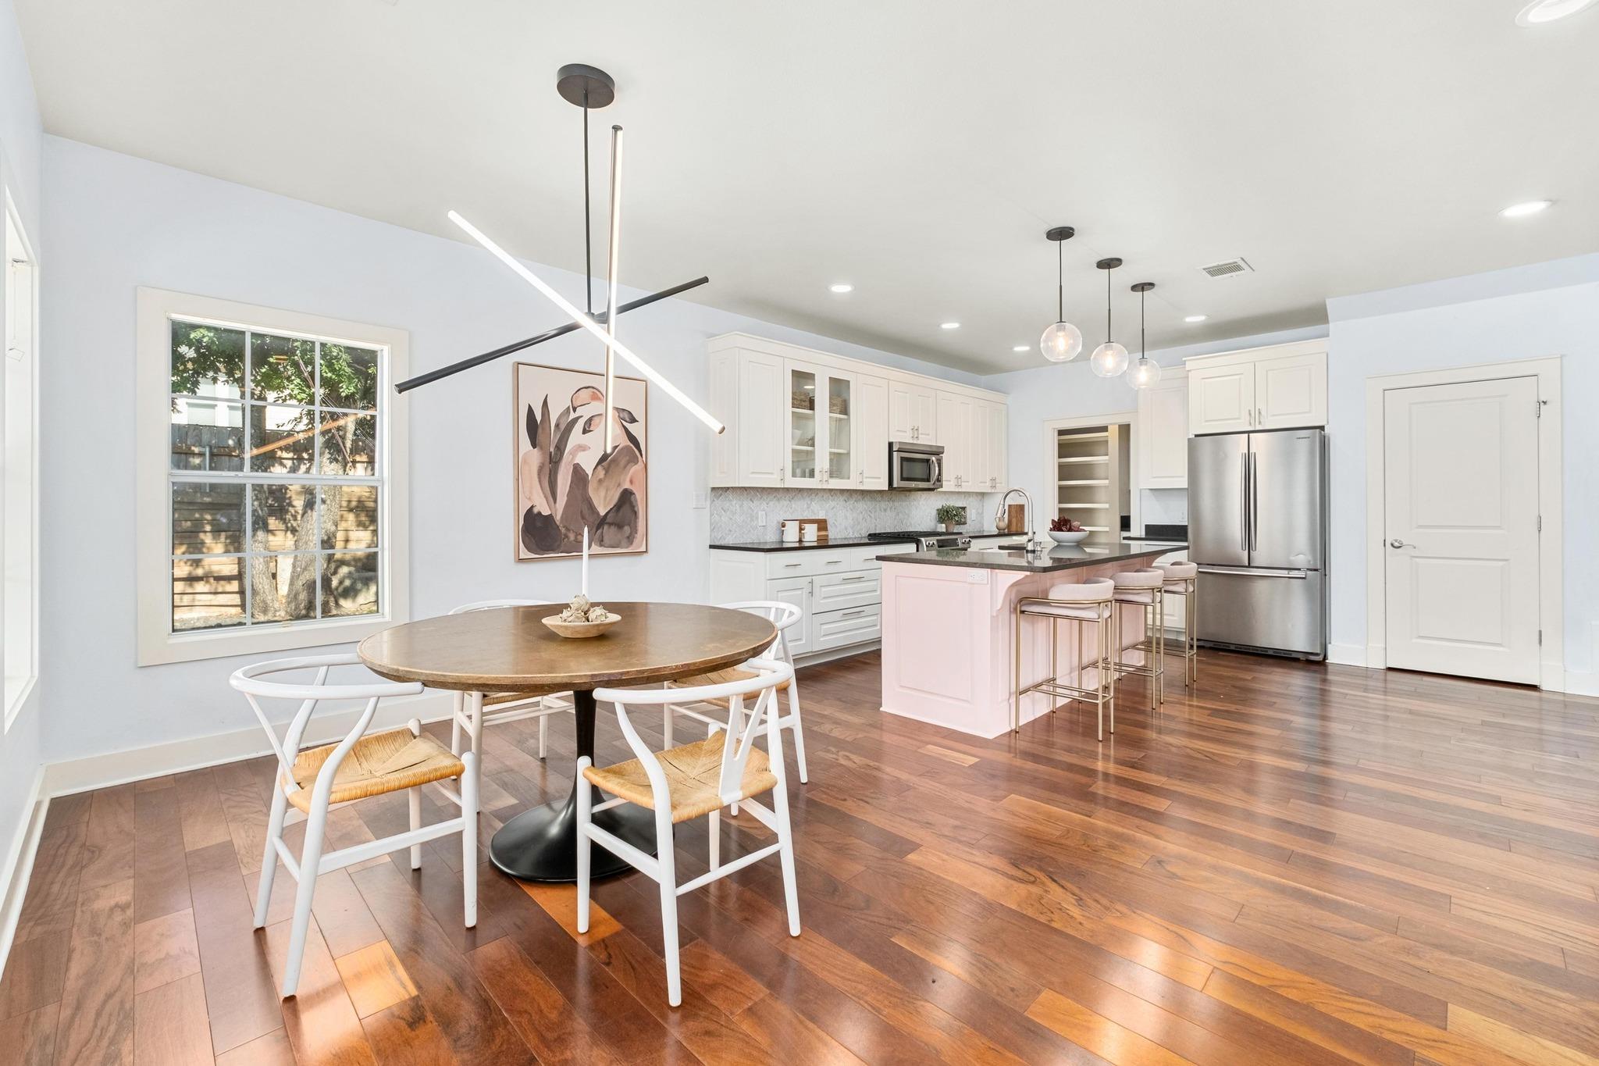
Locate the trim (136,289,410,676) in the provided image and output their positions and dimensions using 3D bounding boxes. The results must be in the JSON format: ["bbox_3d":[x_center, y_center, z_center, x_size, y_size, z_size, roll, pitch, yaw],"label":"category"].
[{"bbox_3d":[-2.524,-0.264,3.295,1.065,1.667,0.050,-2,2,-45],"label":"trim"}]

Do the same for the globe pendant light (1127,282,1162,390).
[{"bbox_3d":[2.419,-1.373,4.691,0.245,0.731,0.245,-2,2,-45],"label":"globe pendant light"}]

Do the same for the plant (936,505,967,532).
[{"bbox_3d":[1.615,-0.154,7.118,0.290,0.310,0.260,-2,2,-44],"label":"plant"}]

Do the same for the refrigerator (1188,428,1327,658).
[{"bbox_3d":[3.867,0.077,5.590,0.760,1.780,0.900,-2,2,-44],"label":"refrigerator"}]

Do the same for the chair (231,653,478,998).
[{"bbox_3d":[-1.293,0.760,1.921,0.520,0.765,0.550,-2,2,-44],"label":"chair"}]

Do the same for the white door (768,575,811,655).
[{"bbox_3d":[-0.047,0.619,4.808,0.430,0.570,0.022,-2,2,-44],"label":"white door"}]

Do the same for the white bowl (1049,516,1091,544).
[{"bbox_3d":[2.056,-0.014,5.070,0.315,0.205,0.315,0,2,0],"label":"white bowl"}]

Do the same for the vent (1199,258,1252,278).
[{"bbox_3d":[2.801,-1.719,4.372,0.350,0.020,0.250,-2,2,-45],"label":"vent"}]

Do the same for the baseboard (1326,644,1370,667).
[{"bbox_3d":[4.099,0.918,4.981,0.018,0.140,0.250,-2,2,-45],"label":"baseboard"}]

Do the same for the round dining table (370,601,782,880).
[{"bbox_3d":[-0.783,0.726,2.449,1.400,0.755,1.400,0,1,0],"label":"round dining table"}]

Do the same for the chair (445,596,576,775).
[{"bbox_3d":[-1.246,0.706,2.922,0.550,0.760,0.520,-2,2,-45],"label":"chair"}]

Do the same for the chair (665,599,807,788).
[{"bbox_3d":[-0.240,0.712,2.937,0.520,0.765,0.550,-2,2,-44],"label":"chair"}]

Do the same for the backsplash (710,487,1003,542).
[{"bbox_3d":[0.747,-0.189,6.454,3.960,0.450,0.020,-2,2,-44],"label":"backsplash"}]

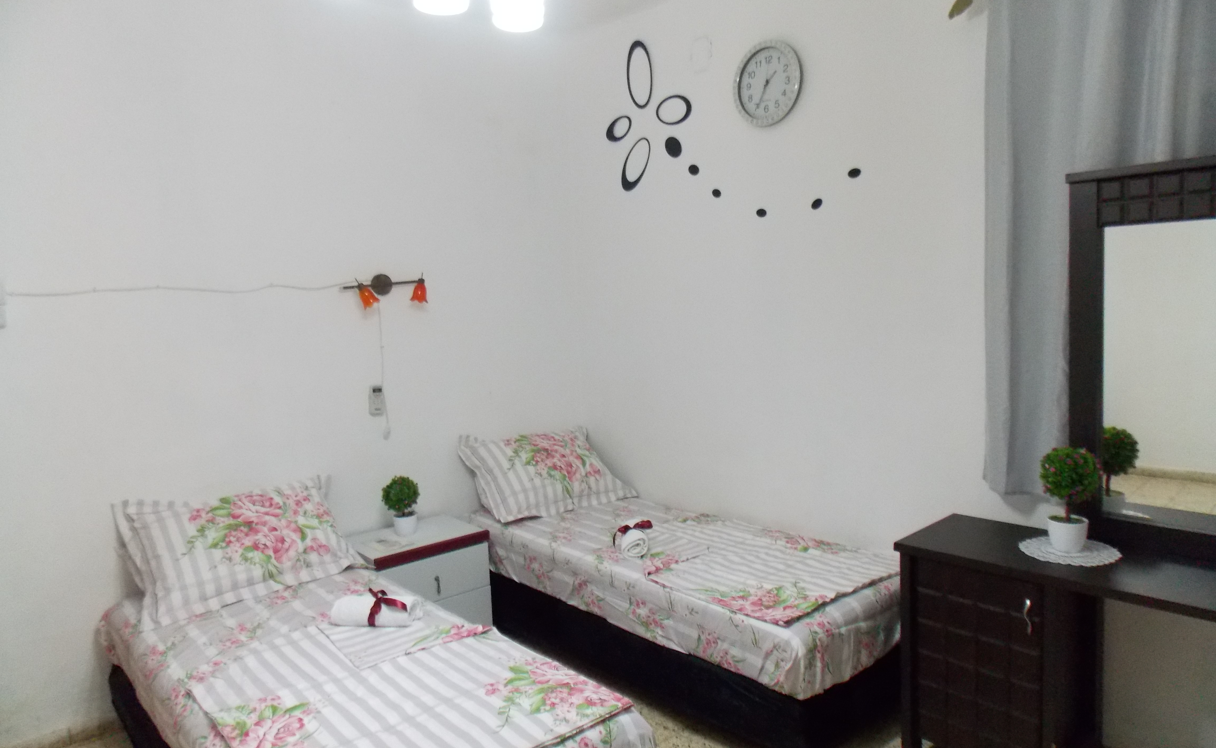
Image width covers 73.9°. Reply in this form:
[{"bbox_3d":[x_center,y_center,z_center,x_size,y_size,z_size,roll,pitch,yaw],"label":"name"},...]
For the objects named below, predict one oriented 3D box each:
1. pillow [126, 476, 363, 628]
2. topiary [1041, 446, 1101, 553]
[{"bbox_3d":[-1.293,0.608,2.911,0.710,0.450,0.160,-8,-33,-40],"label":"pillow"},{"bbox_3d":[1.267,0.335,2.219,0.172,0.287,0.172,-8,8,-40],"label":"topiary"}]

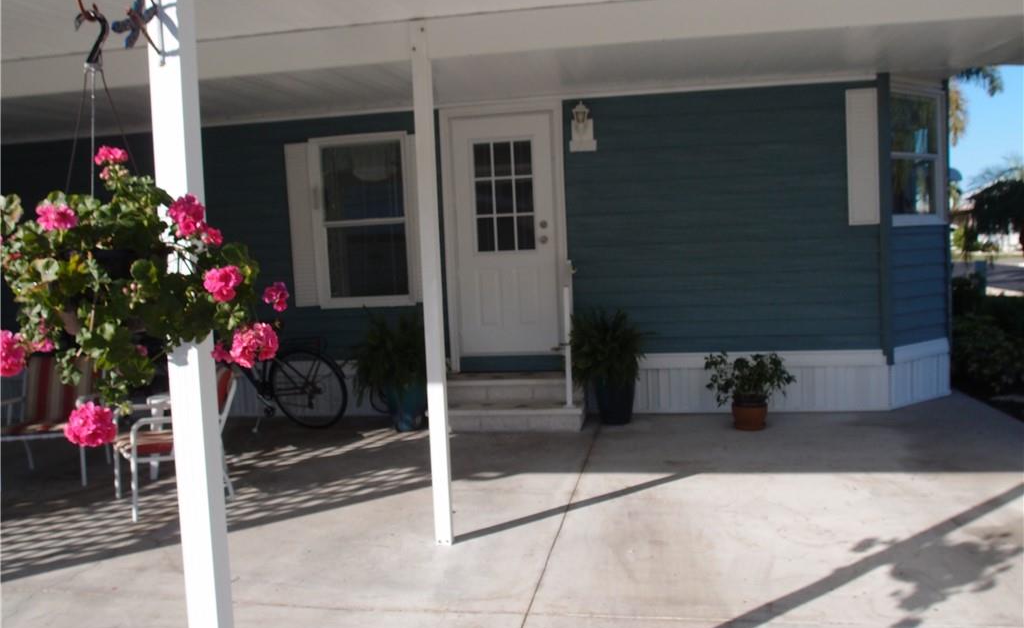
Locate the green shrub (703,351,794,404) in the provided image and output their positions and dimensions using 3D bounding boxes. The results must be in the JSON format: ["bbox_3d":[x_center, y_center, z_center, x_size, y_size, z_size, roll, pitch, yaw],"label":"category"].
[{"bbox_3d":[1.755,0.486,6.144,0.653,0.404,0.588,-2,4,10],"label":"green shrub"}]

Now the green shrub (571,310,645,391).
[{"bbox_3d":[0.764,0.275,6.575,0.600,0.638,0.552,-2,4,10],"label":"green shrub"}]

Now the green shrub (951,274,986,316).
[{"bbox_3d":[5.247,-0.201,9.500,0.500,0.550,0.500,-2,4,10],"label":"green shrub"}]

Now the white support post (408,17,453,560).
[{"bbox_3d":[-0.378,-0.124,4.007,0.074,2.509,0.073,-2,4,11],"label":"white support post"}]

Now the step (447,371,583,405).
[{"bbox_3d":[0.008,0.609,6.865,1.197,0.200,0.394,-2,4,10],"label":"step"}]

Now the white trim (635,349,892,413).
[{"bbox_3d":[1.959,0.553,6.736,2.130,0.496,0.080,-2,4,10],"label":"white trim"}]

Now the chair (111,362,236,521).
[{"bbox_3d":[-2.076,0.754,5.092,0.621,0.759,0.593,-5,5,-38],"label":"chair"}]

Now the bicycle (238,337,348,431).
[{"bbox_3d":[-2.110,0.460,6.920,1.720,1.000,0.580,-1,12,19],"label":"bicycle"}]

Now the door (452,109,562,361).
[{"bbox_3d":[-0.065,-0.686,7.307,0.891,2.118,0.055,-2,4,11],"label":"door"}]

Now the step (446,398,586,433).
[{"bbox_3d":[-0.036,0.845,6.838,1.271,0.175,0.455,-2,4,11],"label":"step"}]

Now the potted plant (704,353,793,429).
[{"bbox_3d":[1.757,0.573,6.149,0.654,0.577,0.575,-2,4,10],"label":"potted plant"}]

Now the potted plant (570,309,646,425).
[{"bbox_3d":[0.795,0.425,6.859,0.600,0.938,0.593,-2,4,11],"label":"potted plant"}]

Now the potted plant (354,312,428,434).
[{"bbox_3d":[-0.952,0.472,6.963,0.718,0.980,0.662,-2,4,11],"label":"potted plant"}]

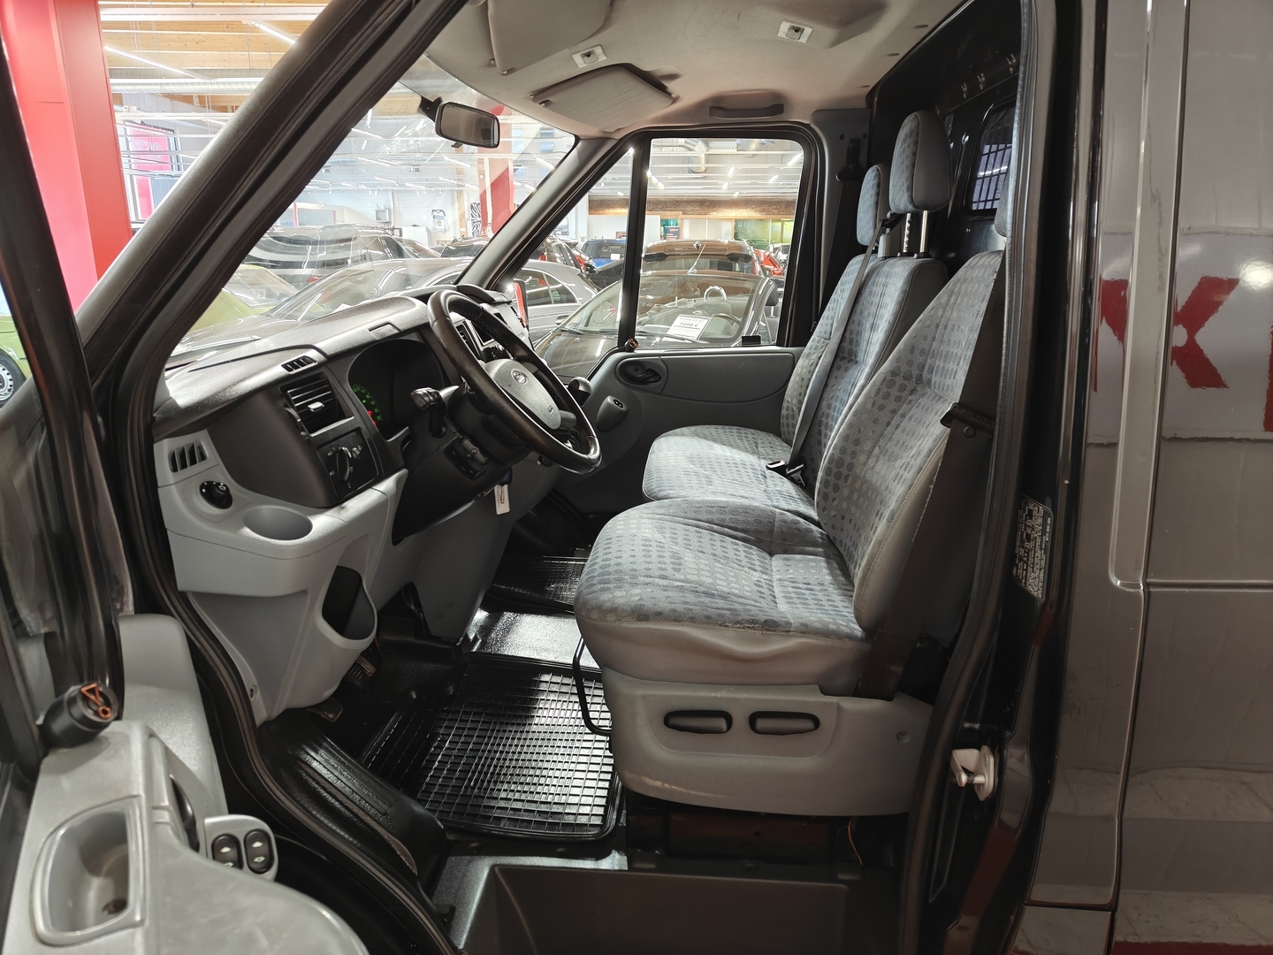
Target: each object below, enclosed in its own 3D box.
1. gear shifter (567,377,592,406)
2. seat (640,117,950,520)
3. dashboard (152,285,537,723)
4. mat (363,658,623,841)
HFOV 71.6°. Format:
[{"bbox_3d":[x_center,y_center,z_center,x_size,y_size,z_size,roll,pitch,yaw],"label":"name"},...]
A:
[{"bbox_3d":[-0.131,-0.146,1.862,0.071,0.125,0.056,0,14,2],"label":"gear shifter"},{"bbox_3d":[0.327,-0.252,2.134,0.622,1.091,0.877,0,14,2],"label":"seat"},{"bbox_3d":[-0.476,-0.074,1.940,0.479,0.673,1.612,0,14,2],"label":"dashboard"},{"bbox_3d":[-0.242,0.479,1.619,0.454,0.046,0.566,0,14,2],"label":"mat"}]

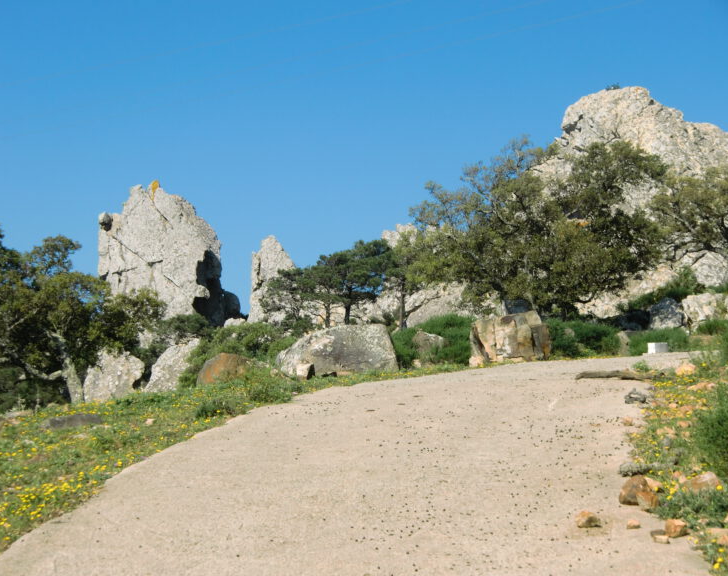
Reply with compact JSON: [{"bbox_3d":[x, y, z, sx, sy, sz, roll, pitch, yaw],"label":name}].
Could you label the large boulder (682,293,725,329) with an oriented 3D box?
[{"bbox_3d":[7.651,0.507,38.000,0.947,0.811,0.757,0,-3,0],"label":"large boulder"}]

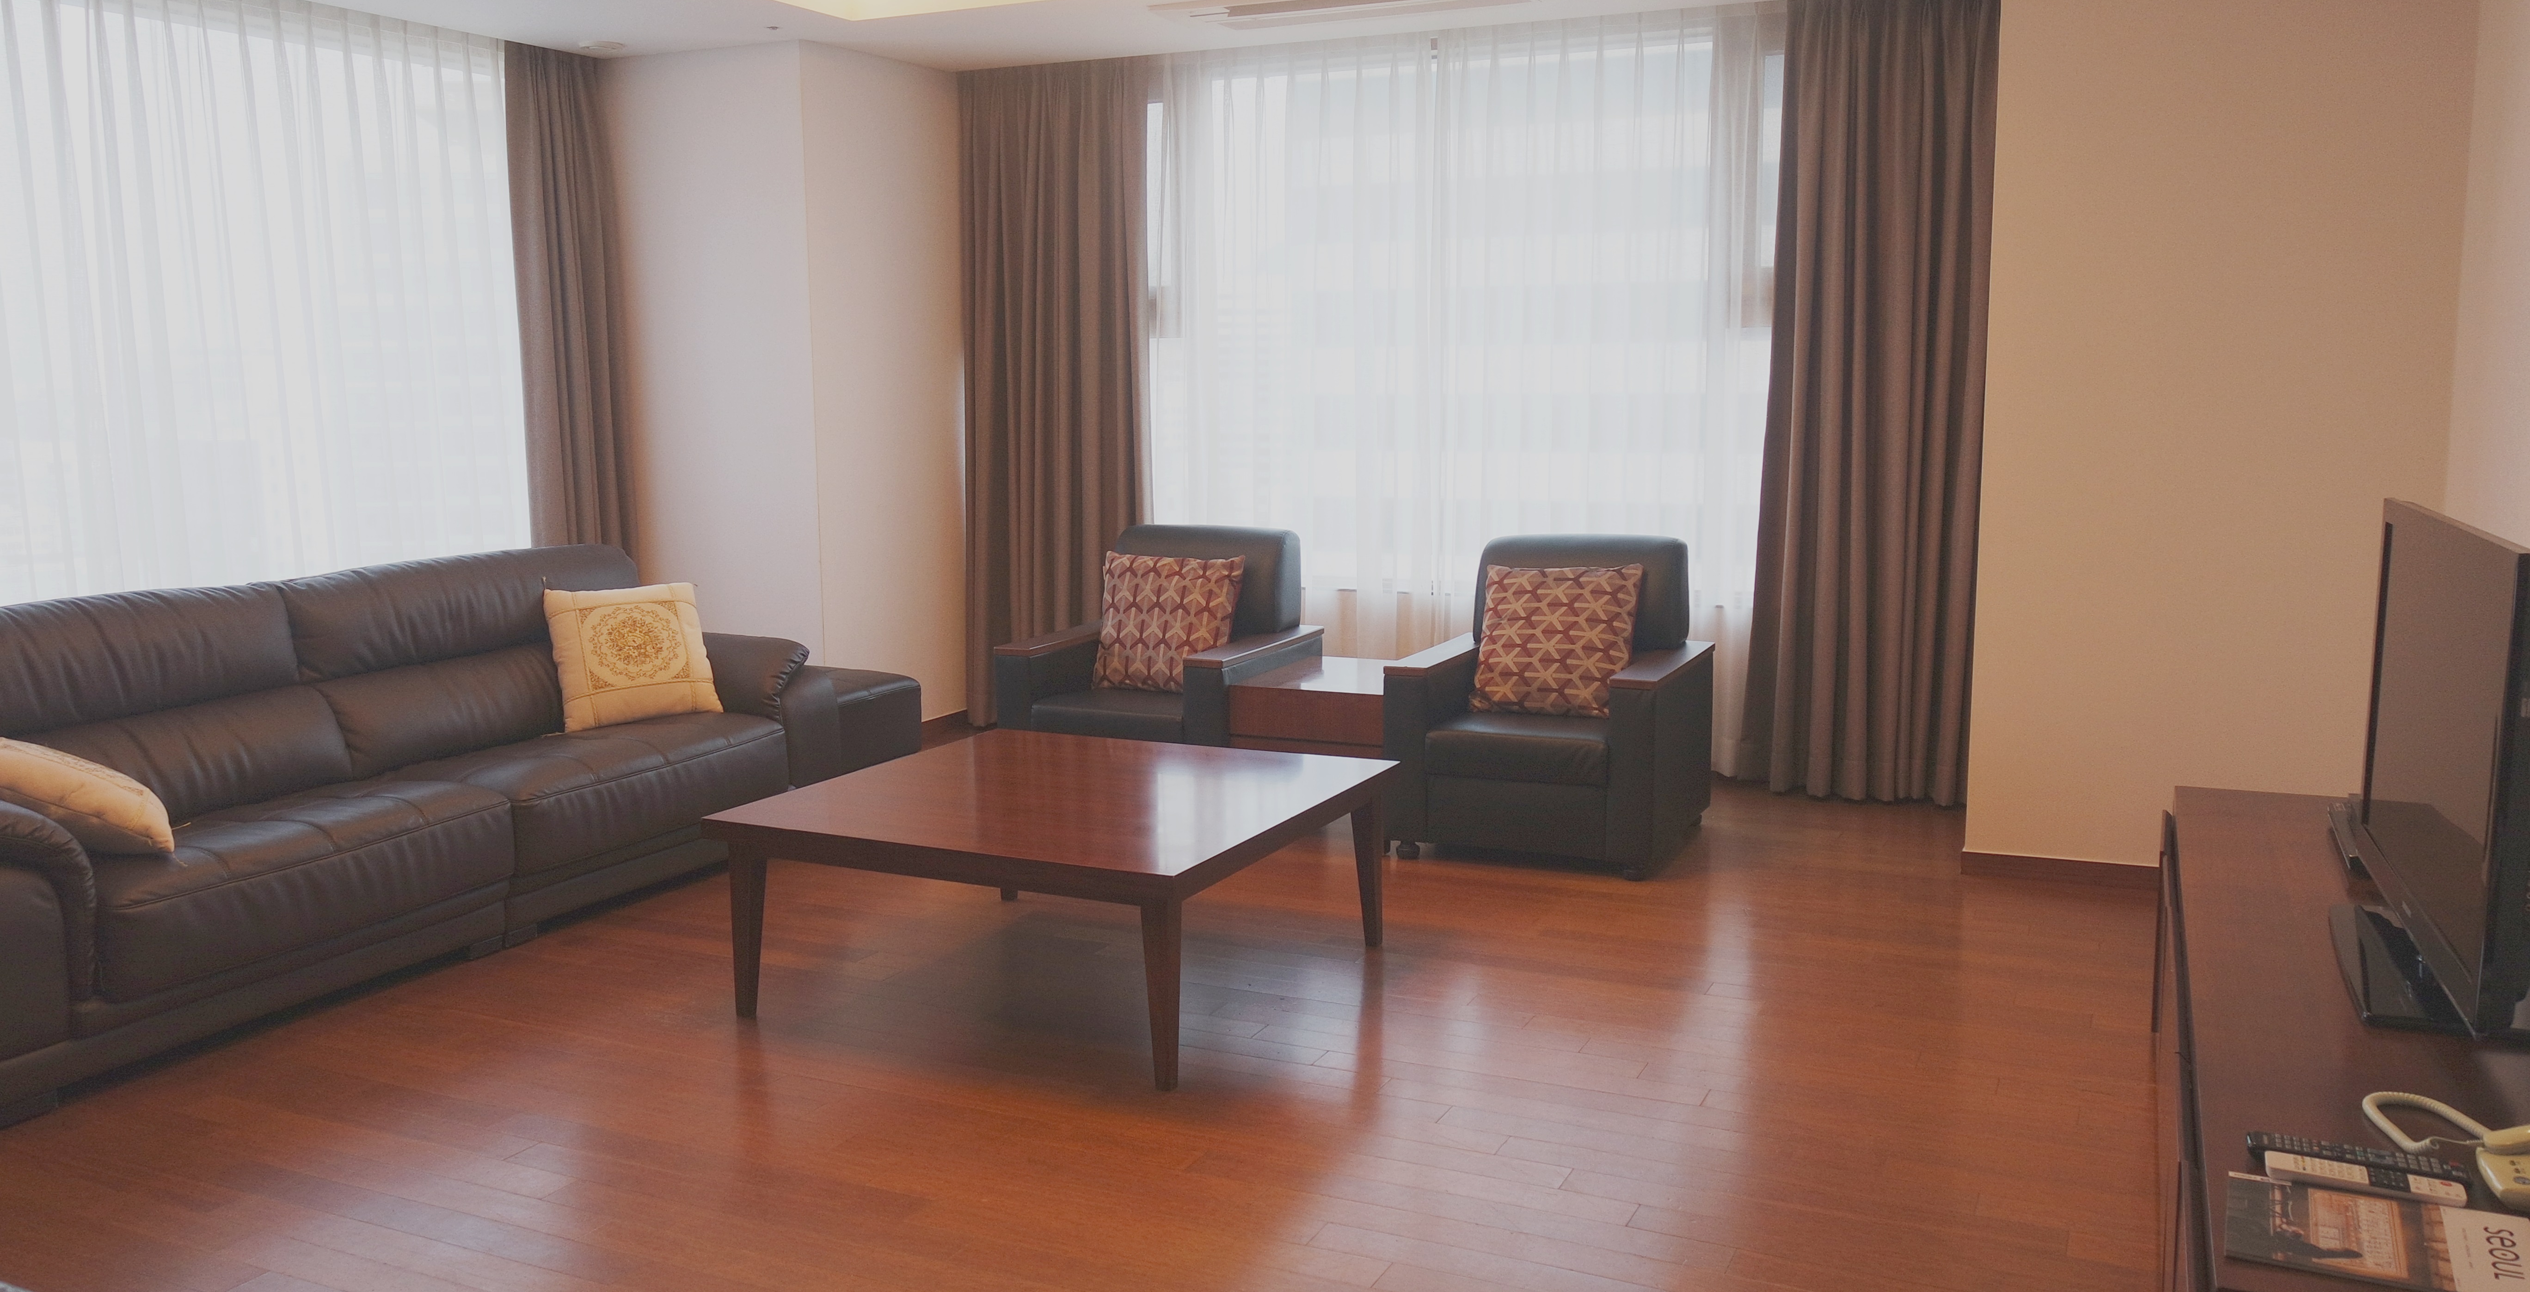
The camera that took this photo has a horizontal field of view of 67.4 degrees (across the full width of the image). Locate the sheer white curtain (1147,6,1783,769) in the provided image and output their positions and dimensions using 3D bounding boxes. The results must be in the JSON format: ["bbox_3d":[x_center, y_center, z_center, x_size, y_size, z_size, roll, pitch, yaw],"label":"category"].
[{"bbox_3d":[0.624,-0.832,6.549,2.226,2.418,0.132,3,9,25],"label":"sheer white curtain"}]

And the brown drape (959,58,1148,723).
[{"bbox_3d":[-0.760,-0.885,6.997,0.742,2.418,0.172,3,9,25],"label":"brown drape"}]

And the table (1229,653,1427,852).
[{"bbox_3d":[0.245,0.309,5.580,0.477,0.453,0.609,3,9,25],"label":"table"}]

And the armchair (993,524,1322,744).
[{"bbox_3d":[-0.288,0.080,5.814,0.722,0.848,0.795,3,9,25],"label":"armchair"}]

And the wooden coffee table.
[{"bbox_3d":[-0.419,0.528,4.152,1.097,0.435,1.094,3,9,25],"label":"wooden coffee table"}]

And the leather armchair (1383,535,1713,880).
[{"bbox_3d":[0.827,0.132,5.389,0.726,0.848,0.782,3,9,25],"label":"leather armchair"}]

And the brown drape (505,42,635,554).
[{"bbox_3d":[-2.449,-0.811,6.585,0.172,2.415,0.391,3,9,25],"label":"brown drape"}]

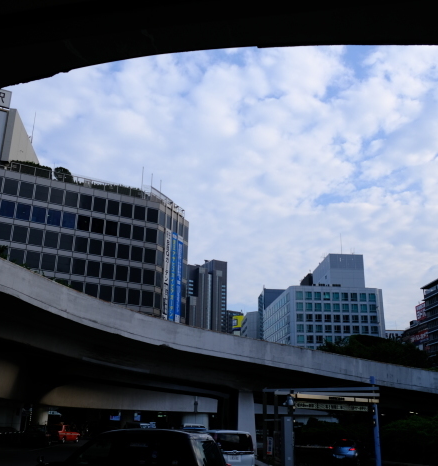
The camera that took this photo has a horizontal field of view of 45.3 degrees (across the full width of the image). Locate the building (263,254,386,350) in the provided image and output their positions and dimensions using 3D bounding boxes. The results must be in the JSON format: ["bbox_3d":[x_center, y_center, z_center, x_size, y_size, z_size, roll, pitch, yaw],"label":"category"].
[{"bbox_3d":[38.331,39.430,199.862,33.370,53.000,46.520,2,-18,-4],"label":"building"}]

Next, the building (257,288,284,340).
[{"bbox_3d":[28.687,53.275,241.166,18.000,52.500,18.000,2,-18,-3],"label":"building"}]

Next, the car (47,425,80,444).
[{"bbox_3d":[-13.661,17.325,45.367,1.700,1.520,4.700,-2,-19,9],"label":"car"}]

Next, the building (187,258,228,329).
[{"bbox_3d":[-18.291,103.996,543.916,34.000,146.000,45.000,11,-21,-27],"label":"building"}]

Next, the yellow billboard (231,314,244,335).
[{"bbox_3d":[10.893,53.684,308.946,8.500,10.000,1.000,-5,-20,19],"label":"yellow billboard"}]

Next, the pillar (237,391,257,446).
[{"bbox_3d":[1.653,11.180,30.437,1.150,3.700,1.150,1,-18,0],"label":"pillar"}]

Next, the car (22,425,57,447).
[{"bbox_3d":[-13.882,15.581,40.465,1.700,1.520,4.700,2,-18,-3],"label":"car"}]

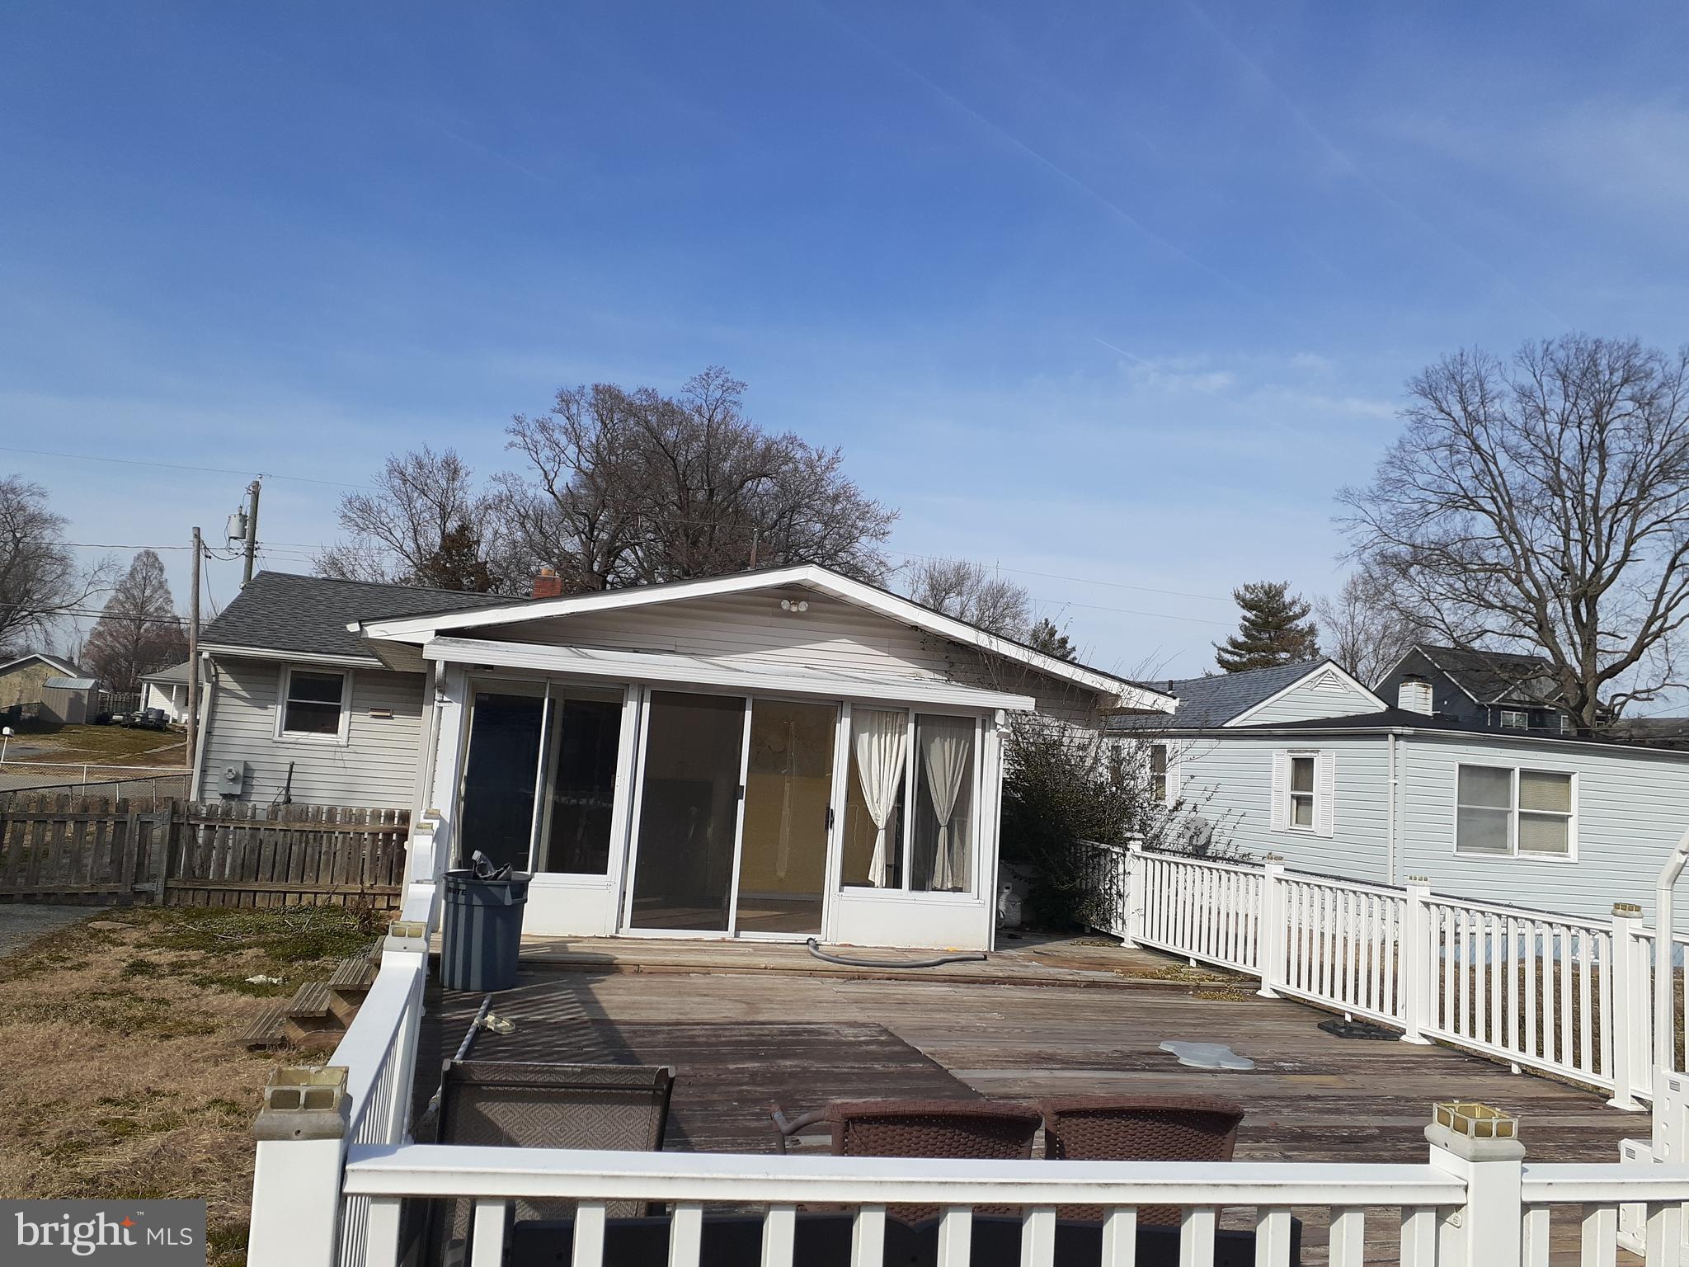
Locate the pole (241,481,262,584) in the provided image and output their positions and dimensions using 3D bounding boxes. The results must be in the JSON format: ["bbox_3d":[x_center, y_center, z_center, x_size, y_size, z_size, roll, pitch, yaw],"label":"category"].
[{"bbox_3d":[-16.358,0.161,35.530,0.300,8.793,0.300,5,-6,-12],"label":"pole"}]

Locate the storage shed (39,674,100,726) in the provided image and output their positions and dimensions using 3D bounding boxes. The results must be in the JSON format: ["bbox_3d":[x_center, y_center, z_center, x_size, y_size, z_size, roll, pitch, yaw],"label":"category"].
[{"bbox_3d":[-38.890,3.358,66.000,2.120,2.320,1.750,5,-6,-13],"label":"storage shed"}]

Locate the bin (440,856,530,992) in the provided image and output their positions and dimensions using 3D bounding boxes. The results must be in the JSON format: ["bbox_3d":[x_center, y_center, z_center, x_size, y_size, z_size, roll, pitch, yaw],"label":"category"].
[{"bbox_3d":[-2.354,1.904,8.582,0.580,0.750,0.570,5,-6,-12],"label":"bin"}]

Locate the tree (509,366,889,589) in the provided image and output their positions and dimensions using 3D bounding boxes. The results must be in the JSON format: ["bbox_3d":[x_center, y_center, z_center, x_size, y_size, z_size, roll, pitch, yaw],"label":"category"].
[{"bbox_3d":[-6.457,-2.229,54.542,17.000,17.829,15.500,5,-6,-12],"label":"tree"}]

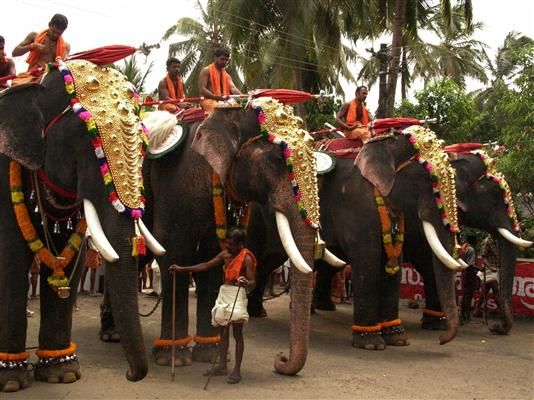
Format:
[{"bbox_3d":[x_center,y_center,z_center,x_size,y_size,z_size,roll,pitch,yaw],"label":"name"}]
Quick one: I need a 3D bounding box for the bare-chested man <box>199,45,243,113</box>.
[{"bbox_3d":[-0.578,-1.441,6.750,0.580,0.880,0.620,3,-6,-37],"label":"bare-chested man"}]

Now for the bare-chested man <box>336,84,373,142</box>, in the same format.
[{"bbox_3d":[1.322,-1.278,8.200,0.580,0.850,0.620,4,-6,-43],"label":"bare-chested man"}]

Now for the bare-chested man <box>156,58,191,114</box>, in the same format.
[{"bbox_3d":[-1.233,-1.513,7.400,0.580,0.850,0.620,4,-6,-40],"label":"bare-chested man"}]

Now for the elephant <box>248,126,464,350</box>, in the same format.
[{"bbox_3d":[1.080,0.566,8.181,3.650,3.000,1.350,-4,-6,43],"label":"elephant"}]

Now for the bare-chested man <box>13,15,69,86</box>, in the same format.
[{"bbox_3d":[-2.355,-1.523,5.850,0.580,0.900,0.620,4,-6,-42],"label":"bare-chested man"}]

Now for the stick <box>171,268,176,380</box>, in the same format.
[{"bbox_3d":[-0.991,1.312,5.895,0.030,1.180,0.030,0,-4,0],"label":"stick"}]

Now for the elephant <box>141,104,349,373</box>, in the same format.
[{"bbox_3d":[-1.080,0.438,6.967,3.850,3.060,1.400,-4,-6,44],"label":"elephant"}]

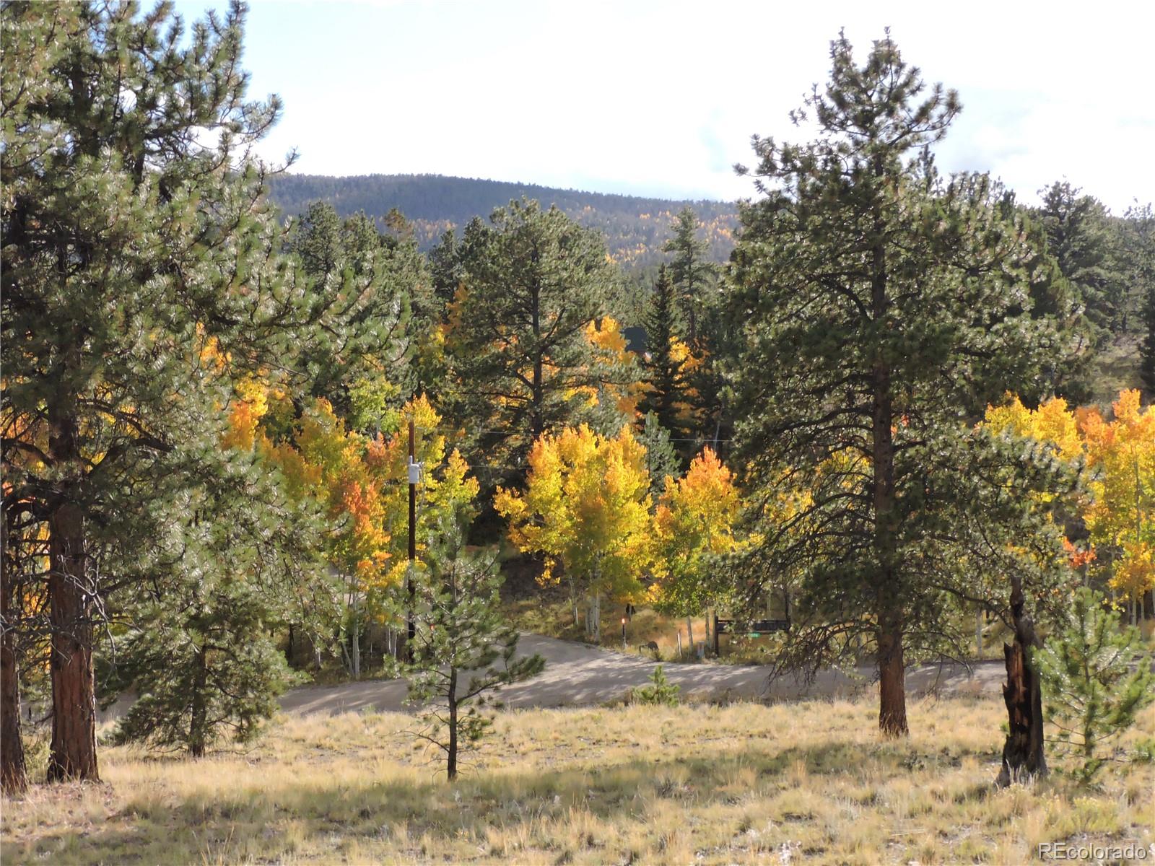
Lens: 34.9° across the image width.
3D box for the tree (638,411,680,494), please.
[{"bbox_3d":[3.481,1.810,80.000,2.200,5.470,2.200,0,0,0],"label":"tree"}]

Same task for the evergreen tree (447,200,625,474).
[{"bbox_3d":[-1.882,-2.939,86.000,8.710,16.070,8.450,0,0,0],"label":"evergreen tree"}]

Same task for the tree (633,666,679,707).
[{"bbox_3d":[1.925,6.229,45.000,1.170,1.060,1.140,0,0,0],"label":"tree"}]

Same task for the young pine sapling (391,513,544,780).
[{"bbox_3d":[-1.500,2.907,25.000,2.100,3.640,2.040,0,0,0],"label":"young pine sapling"}]

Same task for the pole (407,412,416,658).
[{"bbox_3d":[-6.062,3.970,67.000,0.360,8.960,0.360,0,0,0],"label":"pole"}]

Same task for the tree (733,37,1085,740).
[{"bbox_3d":[5.817,-0.876,33.000,6.300,12.670,6.110,0,0,0],"label":"tree"}]

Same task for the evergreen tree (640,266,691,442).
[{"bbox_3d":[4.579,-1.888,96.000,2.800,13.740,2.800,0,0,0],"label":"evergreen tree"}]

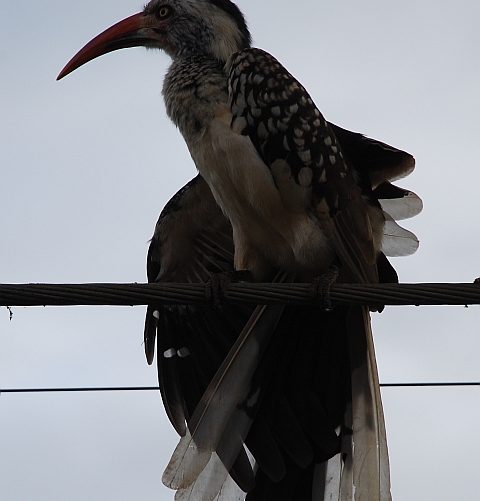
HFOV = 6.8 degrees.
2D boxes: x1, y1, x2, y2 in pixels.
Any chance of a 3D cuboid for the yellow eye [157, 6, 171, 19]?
[{"bbox_3d":[-0.057,-0.177,2.990,0.011,0.009,0.007,-5,-21,14],"label":"yellow eye"}]

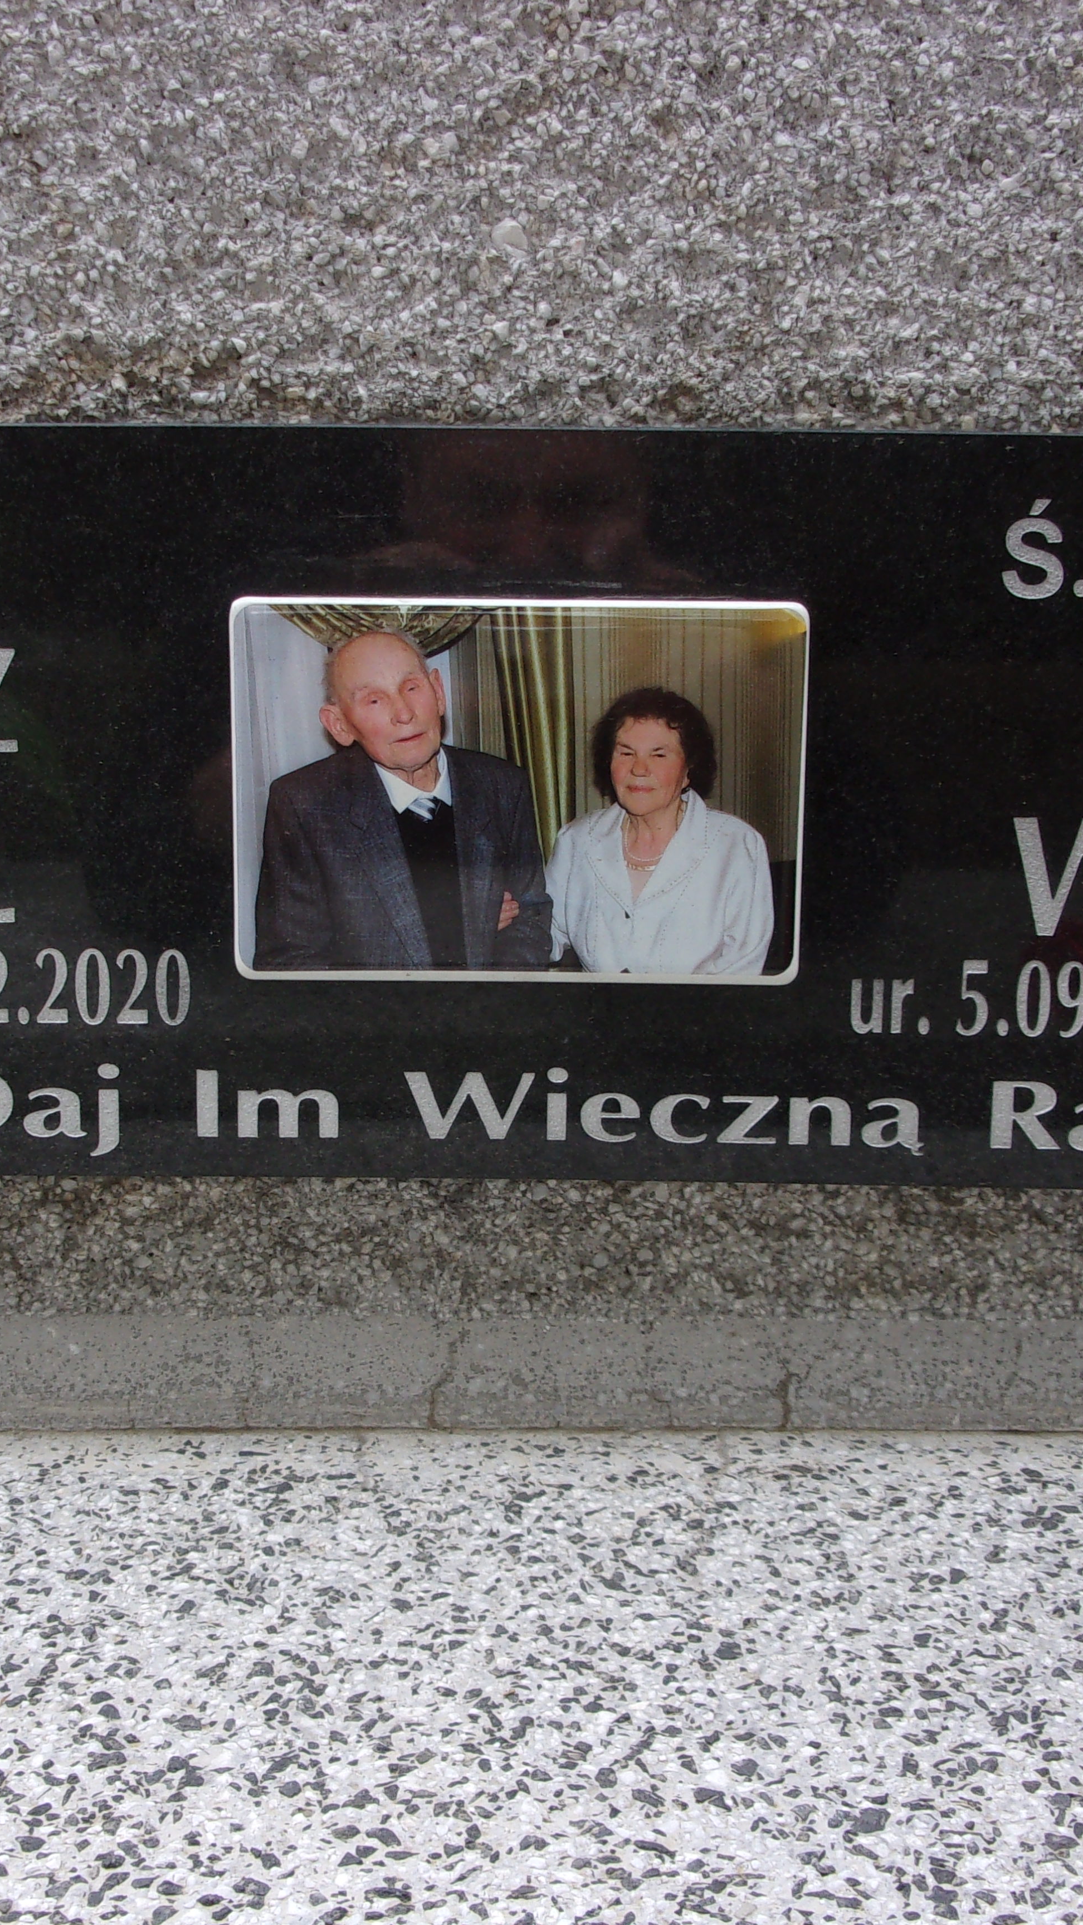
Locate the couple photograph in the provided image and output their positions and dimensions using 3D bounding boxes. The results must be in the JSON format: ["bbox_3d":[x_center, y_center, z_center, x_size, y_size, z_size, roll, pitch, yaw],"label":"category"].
[{"bbox_3d":[-0.006,-0.044,0.548,0.151,0.101,0.009,1,10,0],"label":"couple photograph"}]

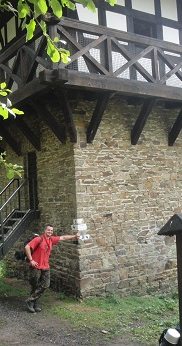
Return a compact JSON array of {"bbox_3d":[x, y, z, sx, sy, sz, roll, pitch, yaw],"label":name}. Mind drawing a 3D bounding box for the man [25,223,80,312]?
[{"bbox_3d":[-0.770,1.920,7.750,1.130,1.720,0.450,0,-4,-32],"label":"man"}]

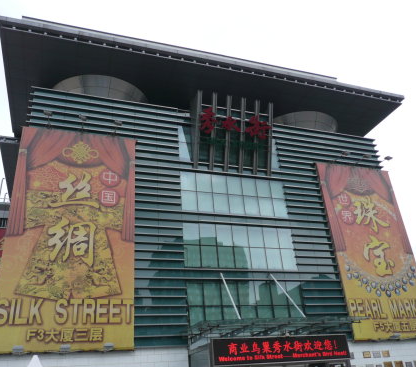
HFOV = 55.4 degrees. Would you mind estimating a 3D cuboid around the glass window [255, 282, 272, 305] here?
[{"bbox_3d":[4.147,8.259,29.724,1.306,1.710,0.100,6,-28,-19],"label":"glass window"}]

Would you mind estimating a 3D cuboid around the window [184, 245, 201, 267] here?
[{"bbox_3d":[-1.024,4.848,26.209,1.176,1.679,0.100,5,-28,-19],"label":"window"}]

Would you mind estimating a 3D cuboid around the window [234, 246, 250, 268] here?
[{"bbox_3d":[2.497,5.317,28.397,1.225,1.587,0.100,6,-28,-19],"label":"window"}]

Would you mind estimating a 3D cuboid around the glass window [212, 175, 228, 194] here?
[{"bbox_3d":[0.926,0.078,31.423,1.261,1.545,0.100,6,-28,-19],"label":"glass window"}]

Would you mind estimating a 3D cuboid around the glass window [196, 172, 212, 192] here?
[{"bbox_3d":[-0.262,-0.018,30.137,1.225,1.587,0.100,6,-28,-19],"label":"glass window"}]

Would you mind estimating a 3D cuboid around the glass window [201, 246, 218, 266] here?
[{"bbox_3d":[0.110,5.228,28.372,1.261,1.609,0.100,6,-28,-19],"label":"glass window"}]

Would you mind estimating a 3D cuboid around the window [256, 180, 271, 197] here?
[{"bbox_3d":[4.434,0.436,31.793,1.225,1.587,0.100,6,-28,-19],"label":"window"}]

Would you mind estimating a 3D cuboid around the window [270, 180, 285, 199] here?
[{"bbox_3d":[6.080,0.590,34.508,1.272,1.644,0.100,6,-28,-19],"label":"window"}]

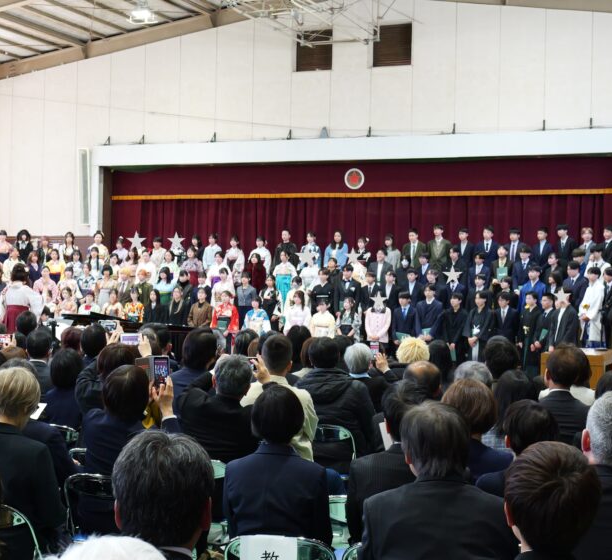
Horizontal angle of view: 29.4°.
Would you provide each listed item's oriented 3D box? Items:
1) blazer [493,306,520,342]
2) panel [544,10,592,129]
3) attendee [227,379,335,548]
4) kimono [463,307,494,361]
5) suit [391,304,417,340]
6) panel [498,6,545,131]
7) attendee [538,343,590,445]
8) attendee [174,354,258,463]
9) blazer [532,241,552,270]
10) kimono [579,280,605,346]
[{"bbox_3d":[3.085,0.773,17.990,0.460,0.720,0.260,1,-2,25],"label":"blazer"},{"bbox_3d":[5.091,-4.066,22.612,0.900,2.310,0.080,1,-1,23],"label":"panel"},{"bbox_3d":[-0.035,1.047,4.694,0.460,1.280,0.780,1,-1,23],"label":"attendee"},{"bbox_3d":[2.558,1.101,17.300,0.560,1.450,0.400,1,-1,29],"label":"kimono"},{"bbox_3d":[1.494,0.703,17.600,0.470,0.720,0.300,1,-1,21],"label":"suit"},{"bbox_3d":[4.060,-3.948,21.828,0.850,2.350,0.100,1,-1,22],"label":"panel"},{"bbox_3d":[1.429,1.002,6.394,0.480,1.320,0.780,1,-1,23],"label":"attendee"},{"bbox_3d":[-0.347,1.066,6.265,0.560,1.300,0.750,1,-1,22],"label":"attendee"},{"bbox_3d":[3.937,-0.290,19.300,0.460,0.720,0.290,1,-1,34],"label":"blazer"},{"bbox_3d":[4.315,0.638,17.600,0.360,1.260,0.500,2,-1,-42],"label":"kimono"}]

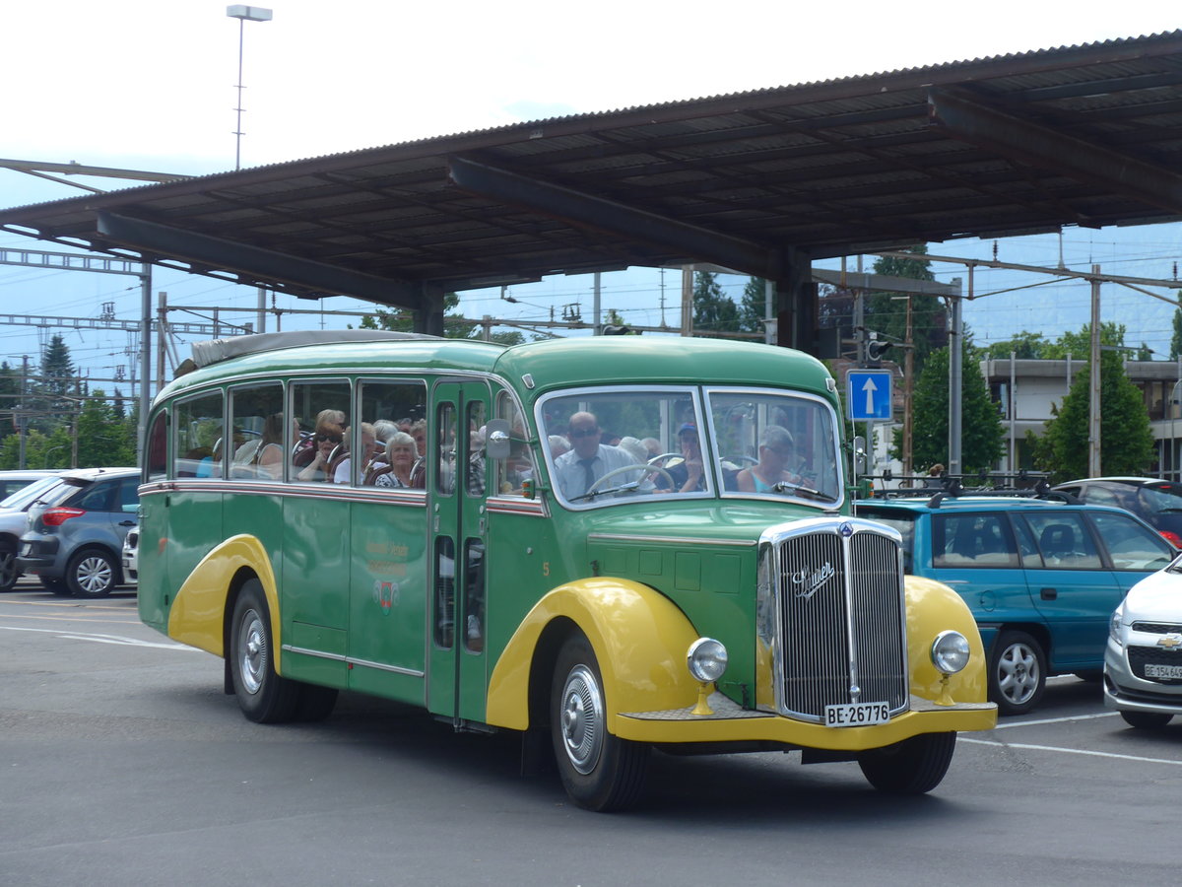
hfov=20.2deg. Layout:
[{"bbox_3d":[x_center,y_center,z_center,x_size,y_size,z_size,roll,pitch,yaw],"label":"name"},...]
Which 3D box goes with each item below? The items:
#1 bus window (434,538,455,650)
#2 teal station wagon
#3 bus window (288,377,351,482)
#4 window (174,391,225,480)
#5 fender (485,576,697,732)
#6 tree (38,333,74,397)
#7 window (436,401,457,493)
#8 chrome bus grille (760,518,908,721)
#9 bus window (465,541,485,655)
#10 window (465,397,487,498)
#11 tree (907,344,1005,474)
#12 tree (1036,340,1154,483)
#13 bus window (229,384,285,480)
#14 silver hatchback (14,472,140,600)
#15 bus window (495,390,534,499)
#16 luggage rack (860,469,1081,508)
[{"bbox_3d":[-0.814,0.843,18.848,0.050,0.650,0.340,0,0,-24],"label":"bus window"},{"bbox_3d":[3.370,1.155,24.654,4.280,1.530,1.700,0,0,-41],"label":"teal station wagon"},{"bbox_3d":[-1.702,-0.078,20.871,0.050,0.643,1.176,0,0,-24],"label":"bus window"},{"bbox_3d":[-2.737,-0.056,23.226,0.050,0.615,1.175,0,0,-24],"label":"window"},{"bbox_3d":[0.021,1.131,17.843,0.600,0.870,1.800,0,0,-24],"label":"fender"},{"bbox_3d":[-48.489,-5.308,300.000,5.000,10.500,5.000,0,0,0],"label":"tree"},{"bbox_3d":[-0.829,0.026,19.232,0.050,0.550,0.350,0,0,-24],"label":"window"},{"bbox_3d":[1.285,0.907,17.084,0.770,1.040,0.310,0,0,-24],"label":"chrome bus grille"},{"bbox_3d":[-0.631,0.841,18.432,0.050,0.624,0.326,0,0,-24],"label":"bus window"},{"bbox_3d":[-0.641,0.029,18.801,0.050,0.560,0.340,0,0,-24],"label":"window"},{"bbox_3d":[15.301,-1.312,140.000,4.900,6.200,4.900,0,0,0],"label":"tree"},{"bbox_3d":[21.296,-1.075,140.000,5.079,6.635,5.079,0,0,0],"label":"tree"},{"bbox_3d":[-2.209,-0.076,22.024,0.050,0.616,1.183,0,0,-24],"label":"bus window"},{"bbox_3d":[-5.470,1.163,43.998,4.450,1.650,1.820,0,0,-25],"label":"silver hatchback"},{"bbox_3d":[-0.405,-0.002,18.336,0.070,0.600,0.420,0,1,-39],"label":"bus window"},{"bbox_3d":[2.667,0.318,23.716,1.550,0.250,1.080,0,1,-41],"label":"luggage rack"}]

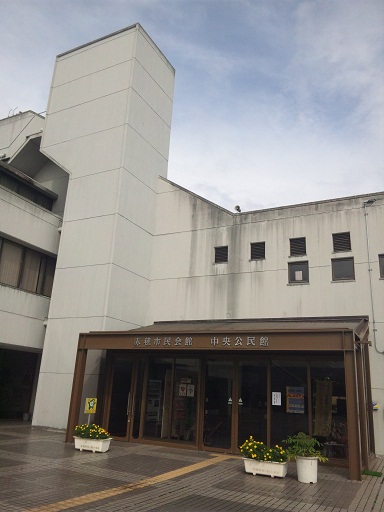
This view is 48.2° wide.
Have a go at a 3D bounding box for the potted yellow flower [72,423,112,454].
[{"bbox_3d":[-2.185,4.048,9.564,0.874,0.552,0.414,-6,-19,27],"label":"potted yellow flower"}]

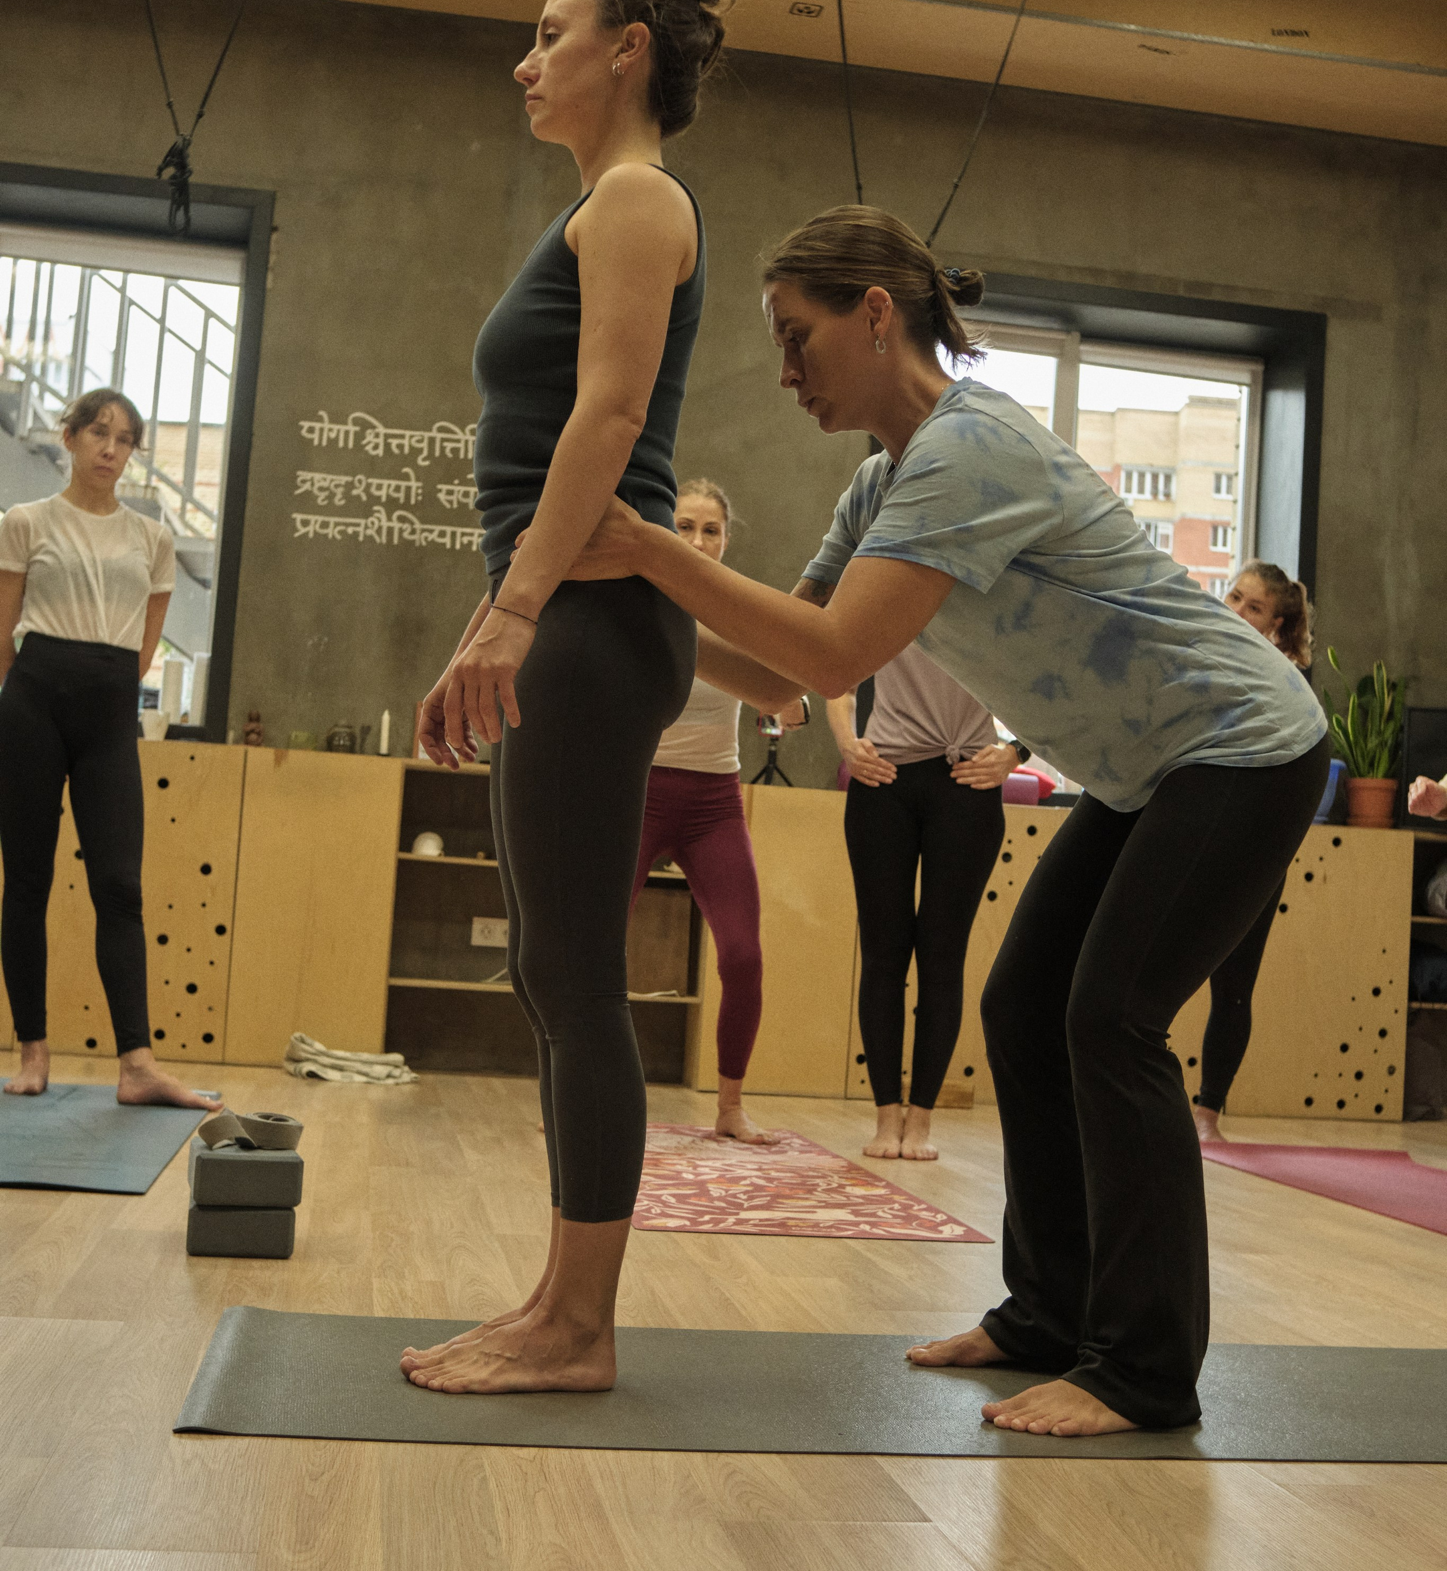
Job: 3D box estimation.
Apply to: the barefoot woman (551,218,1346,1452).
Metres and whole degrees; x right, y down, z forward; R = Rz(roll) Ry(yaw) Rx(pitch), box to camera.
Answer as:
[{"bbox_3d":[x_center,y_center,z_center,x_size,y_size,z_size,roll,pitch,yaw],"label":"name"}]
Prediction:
[{"bbox_3d":[0.223,0.004,2.472,0.940,1.370,0.500,4,-4,-9],"label":"barefoot woman"}]

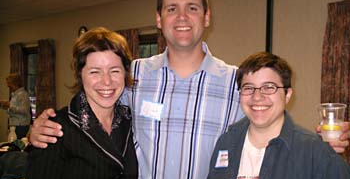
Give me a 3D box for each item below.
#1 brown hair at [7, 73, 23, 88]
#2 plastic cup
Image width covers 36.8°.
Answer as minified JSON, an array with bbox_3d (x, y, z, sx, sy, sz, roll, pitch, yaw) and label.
[{"bbox_3d":[-2.162,-0.117,7.100,0.220,0.210,0.175,-1,0,8],"label":"brown hair"},{"bbox_3d":[0.493,0.105,1.650,0.084,0.113,0.084,2,3,0],"label":"plastic cup"}]

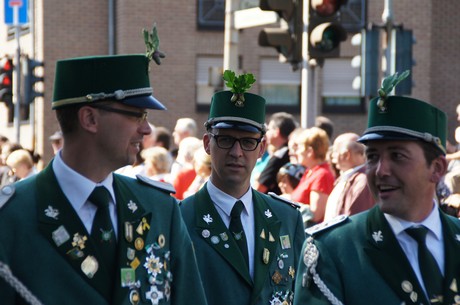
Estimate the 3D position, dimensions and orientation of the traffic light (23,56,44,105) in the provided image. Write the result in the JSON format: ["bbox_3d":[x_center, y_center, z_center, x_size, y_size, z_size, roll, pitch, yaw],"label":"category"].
[{"bbox_3d":[-3.748,-1.361,44.000,0.330,0.890,0.290,1,0,-18],"label":"traffic light"}]

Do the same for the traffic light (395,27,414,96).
[{"bbox_3d":[2.306,-1.192,30.400,0.290,0.880,0.320,1,0,25],"label":"traffic light"}]

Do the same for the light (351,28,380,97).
[{"bbox_3d":[1.783,-1.182,30.300,0.320,0.880,0.290,1,0,29],"label":"light"}]

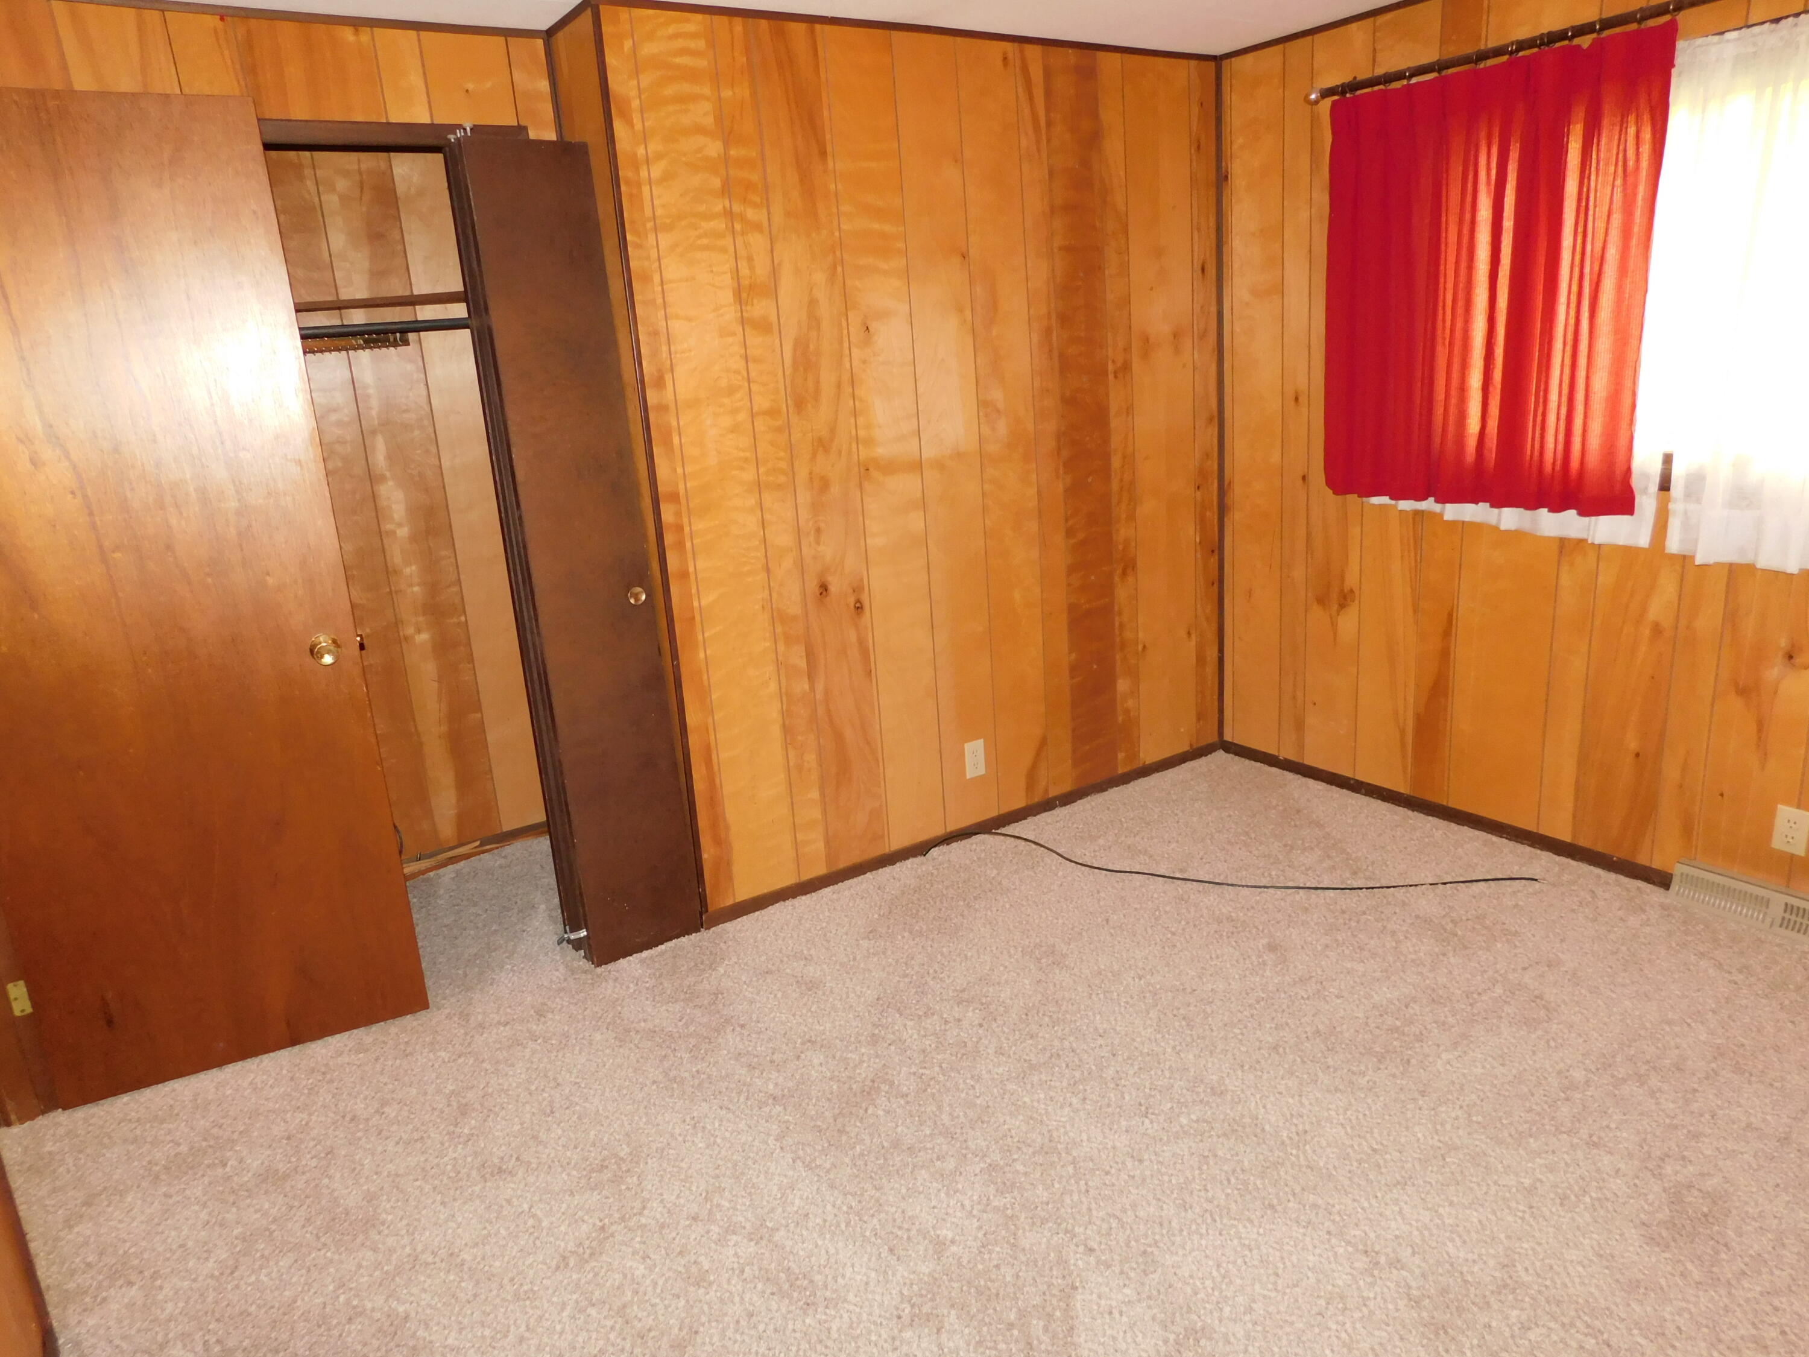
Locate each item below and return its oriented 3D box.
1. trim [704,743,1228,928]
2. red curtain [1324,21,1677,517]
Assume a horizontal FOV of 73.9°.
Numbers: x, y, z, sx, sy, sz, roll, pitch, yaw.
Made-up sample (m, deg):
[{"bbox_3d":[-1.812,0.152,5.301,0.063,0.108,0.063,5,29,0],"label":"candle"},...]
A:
[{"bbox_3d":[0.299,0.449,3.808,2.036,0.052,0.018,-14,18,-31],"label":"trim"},{"bbox_3d":[1.481,-1.004,3.134,0.090,1.088,0.909,-14,18,-31],"label":"red curtain"}]

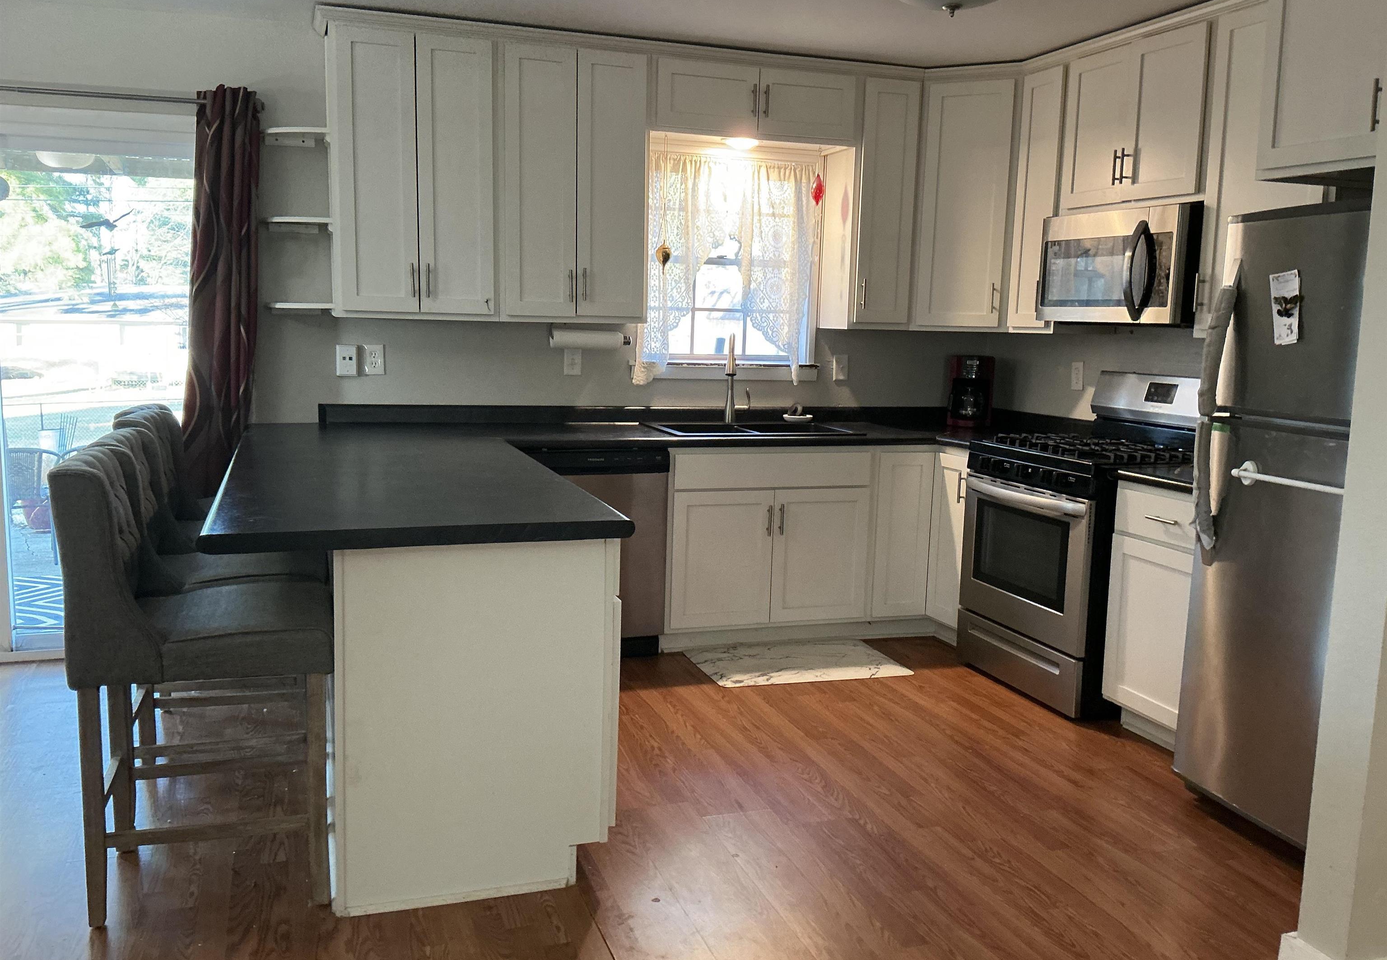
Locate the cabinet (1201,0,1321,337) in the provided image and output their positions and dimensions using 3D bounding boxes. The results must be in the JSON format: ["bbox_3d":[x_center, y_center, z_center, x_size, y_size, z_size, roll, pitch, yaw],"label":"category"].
[{"bbox_3d":[1.943,-0.984,3.599,0.330,1.067,0.478,-1,9,-19],"label":"cabinet"}]

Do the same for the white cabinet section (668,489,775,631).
[{"bbox_3d":[0.029,0.285,4.850,0.440,0.581,0.570,-1,8,-18],"label":"white cabinet section"}]

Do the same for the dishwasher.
[{"bbox_3d":[-0.482,0.269,4.656,0.602,0.863,0.610,-1,9,-19],"label":"dishwasher"}]

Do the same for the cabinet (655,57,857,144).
[{"bbox_3d":[0.219,-1.596,4.850,0.934,0.285,0.335,-2,9,-20],"label":"cabinet"}]

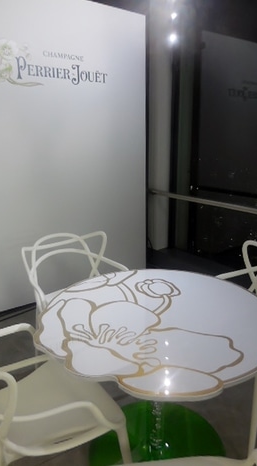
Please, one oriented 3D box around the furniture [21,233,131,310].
[{"bbox_3d":[-0.253,0.443,2.044,0.560,0.840,0.480,-12,18,-37],"label":"furniture"}]

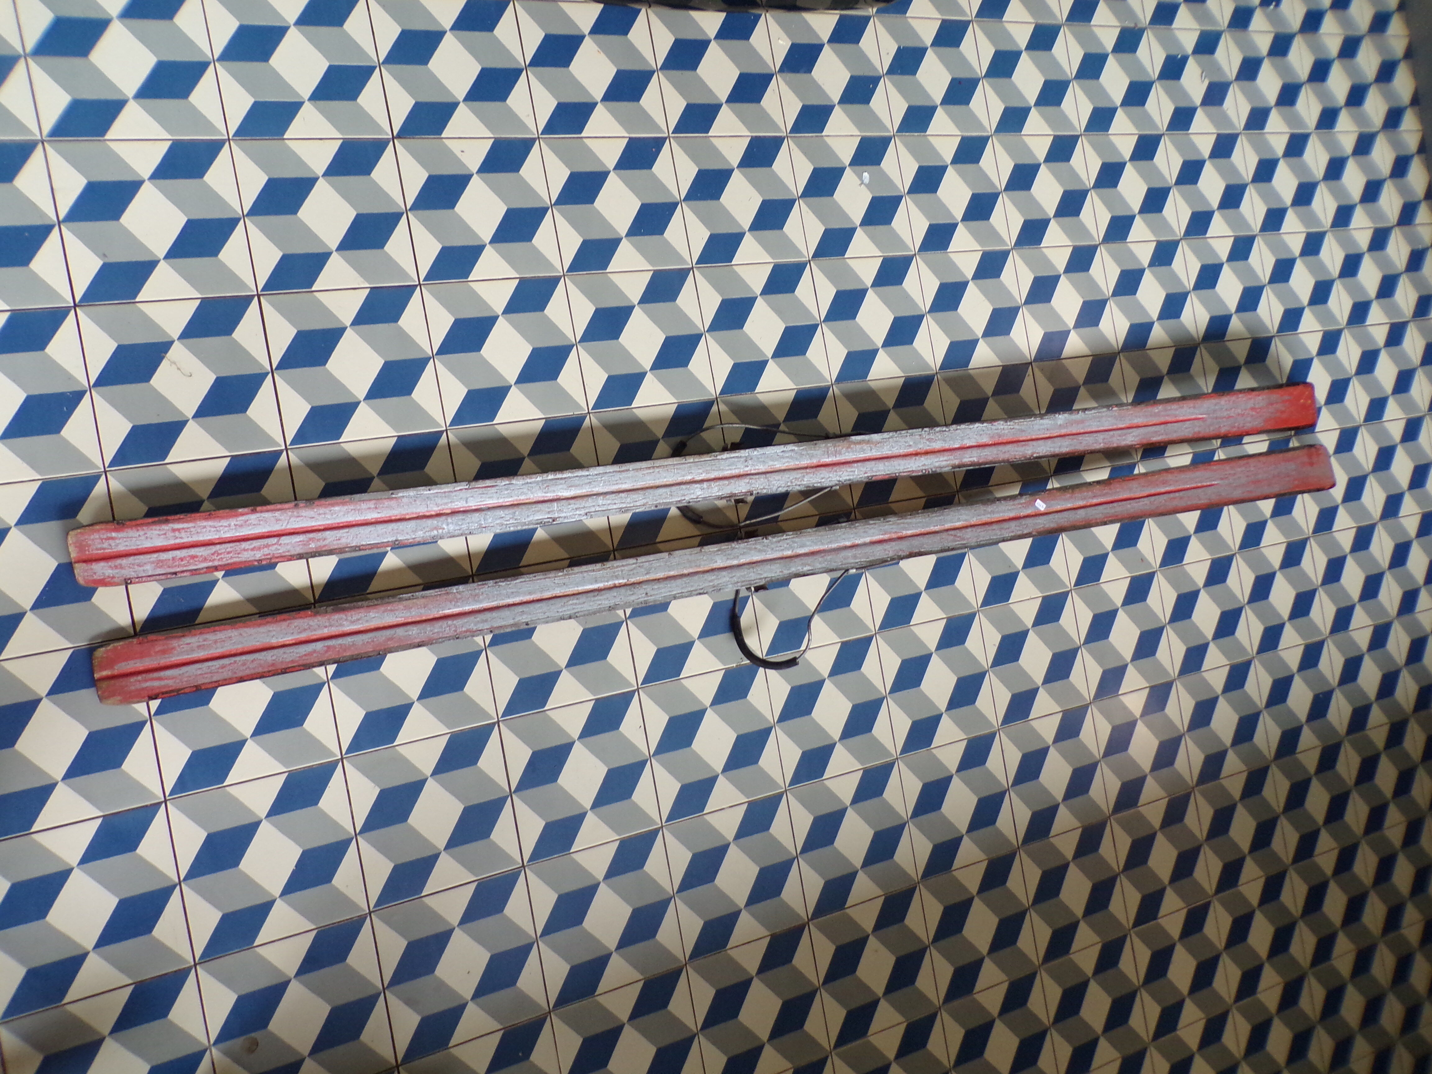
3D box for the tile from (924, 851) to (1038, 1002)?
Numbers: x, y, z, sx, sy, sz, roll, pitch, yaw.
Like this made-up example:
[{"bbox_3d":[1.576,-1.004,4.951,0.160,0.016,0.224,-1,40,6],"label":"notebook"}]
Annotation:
[{"bbox_3d":[0.427,0.631,1.612,0.200,0.015,0.200,-10,90,-22],"label":"tile"}]

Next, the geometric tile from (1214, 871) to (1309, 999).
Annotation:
[{"bbox_3d":[1.008,0.733,1.842,0.200,0.012,0.200,-10,90,-22],"label":"geometric tile"}]

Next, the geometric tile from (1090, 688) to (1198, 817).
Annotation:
[{"bbox_3d":[0.758,0.371,1.764,0.199,0.012,0.199,-10,90,-22],"label":"geometric tile"}]

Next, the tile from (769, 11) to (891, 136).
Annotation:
[{"bbox_3d":[0.187,-0.748,1.611,0.200,0.012,0.200,-10,90,-22],"label":"tile"}]

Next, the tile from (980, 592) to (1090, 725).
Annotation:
[{"bbox_3d":[0.540,0.205,1.688,0.200,0.015,0.200,-10,90,-22],"label":"tile"}]

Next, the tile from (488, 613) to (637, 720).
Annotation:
[{"bbox_3d":[-0.222,0.136,1.382,0.200,0.015,0.200,-10,90,-22],"label":"tile"}]

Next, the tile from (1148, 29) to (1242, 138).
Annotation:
[{"bbox_3d":[0.918,-0.875,1.913,0.199,0.012,0.199,-10,90,-22],"label":"tile"}]

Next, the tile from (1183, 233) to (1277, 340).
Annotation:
[{"bbox_3d":[0.983,-0.482,1.916,0.200,0.015,0.200,-10,90,-22],"label":"tile"}]

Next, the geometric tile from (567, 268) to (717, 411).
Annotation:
[{"bbox_3d":[-0.107,-0.292,1.460,0.198,0.012,0.198,-10,90,-22],"label":"geometric tile"}]

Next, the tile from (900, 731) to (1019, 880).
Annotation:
[{"bbox_3d":[0.393,0.434,1.613,0.200,0.012,0.200,-10,90,-22],"label":"tile"}]

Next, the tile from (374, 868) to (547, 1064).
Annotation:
[{"bbox_3d":[-0.336,0.562,1.309,0.200,0.012,0.200,-10,90,-22],"label":"tile"}]

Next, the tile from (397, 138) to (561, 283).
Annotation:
[{"bbox_3d":[-0.326,-0.455,1.387,0.199,0.012,0.199,-10,90,-22],"label":"tile"}]

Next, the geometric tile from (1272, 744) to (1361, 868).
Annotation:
[{"bbox_3d":[1.156,0.504,1.918,0.200,0.012,0.200,-10,90,-22],"label":"geometric tile"}]

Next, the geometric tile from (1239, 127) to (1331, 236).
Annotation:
[{"bbox_3d":[1.143,-0.711,1.995,0.198,0.012,0.198,-10,90,-22],"label":"geometric tile"}]

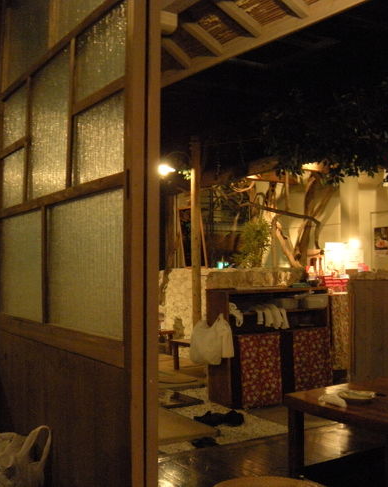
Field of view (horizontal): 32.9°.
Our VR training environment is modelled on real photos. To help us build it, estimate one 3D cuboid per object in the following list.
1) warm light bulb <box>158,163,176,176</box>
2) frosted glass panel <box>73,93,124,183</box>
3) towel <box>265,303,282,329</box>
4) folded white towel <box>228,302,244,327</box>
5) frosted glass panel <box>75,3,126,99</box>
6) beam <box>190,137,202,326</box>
[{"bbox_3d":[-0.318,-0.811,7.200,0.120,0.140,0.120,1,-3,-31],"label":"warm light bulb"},{"bbox_3d":[-0.303,-0.315,2.042,0.020,0.246,0.409,1,-3,-31],"label":"frosted glass panel"},{"bbox_3d":[0.674,0.611,5.500,0.140,0.200,0.130,1,-3,-31],"label":"towel"},{"bbox_3d":[0.335,0.573,5.300,0.130,0.190,0.130,1,-3,-31],"label":"folded white towel"},{"bbox_3d":[-0.297,-0.583,2.044,0.020,0.228,0.403,1,-3,-31],"label":"frosted glass panel"},{"bbox_3d":[0.028,0.044,7.300,0.110,2.460,0.110,1,-3,-31],"label":"beam"}]

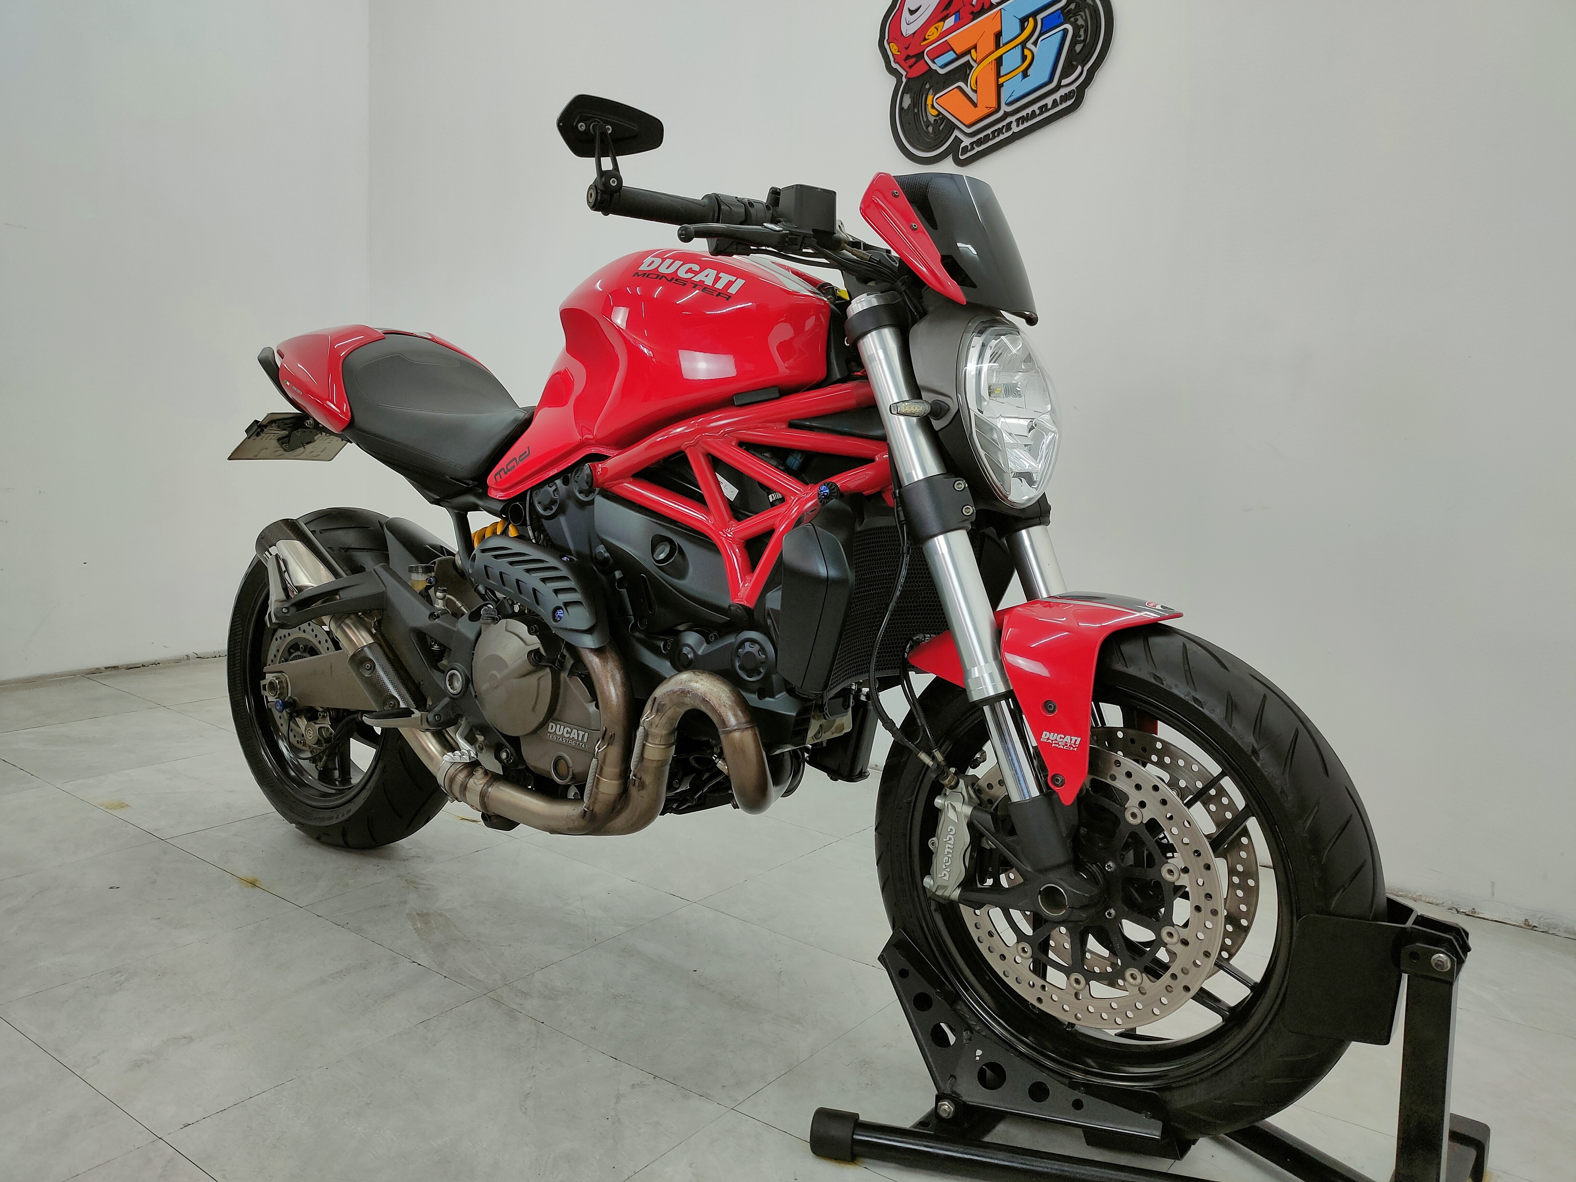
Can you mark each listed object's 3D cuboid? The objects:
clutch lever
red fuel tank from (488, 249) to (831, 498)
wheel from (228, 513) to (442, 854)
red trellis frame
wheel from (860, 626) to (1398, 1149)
[{"bbox_3d":[-0.060,-0.400,1.634,0.163,0.022,0.035,-11,14,-41],"label":"clutch lever"},{"bbox_3d":[-0.118,-0.296,2.031,0.650,0.360,0.360,8,10,39],"label":"red fuel tank"},{"bbox_3d":[-0.788,0.157,2.630,0.630,0.630,0.175,12,12,38],"label":"wheel"},{"bbox_3d":[0.015,-0.145,1.935,0.470,0.303,0.320,8,10,39],"label":"red trellis frame"},{"bbox_3d":[0.369,0.330,1.688,0.605,0.605,0.120,11,11,36],"label":"wheel"}]

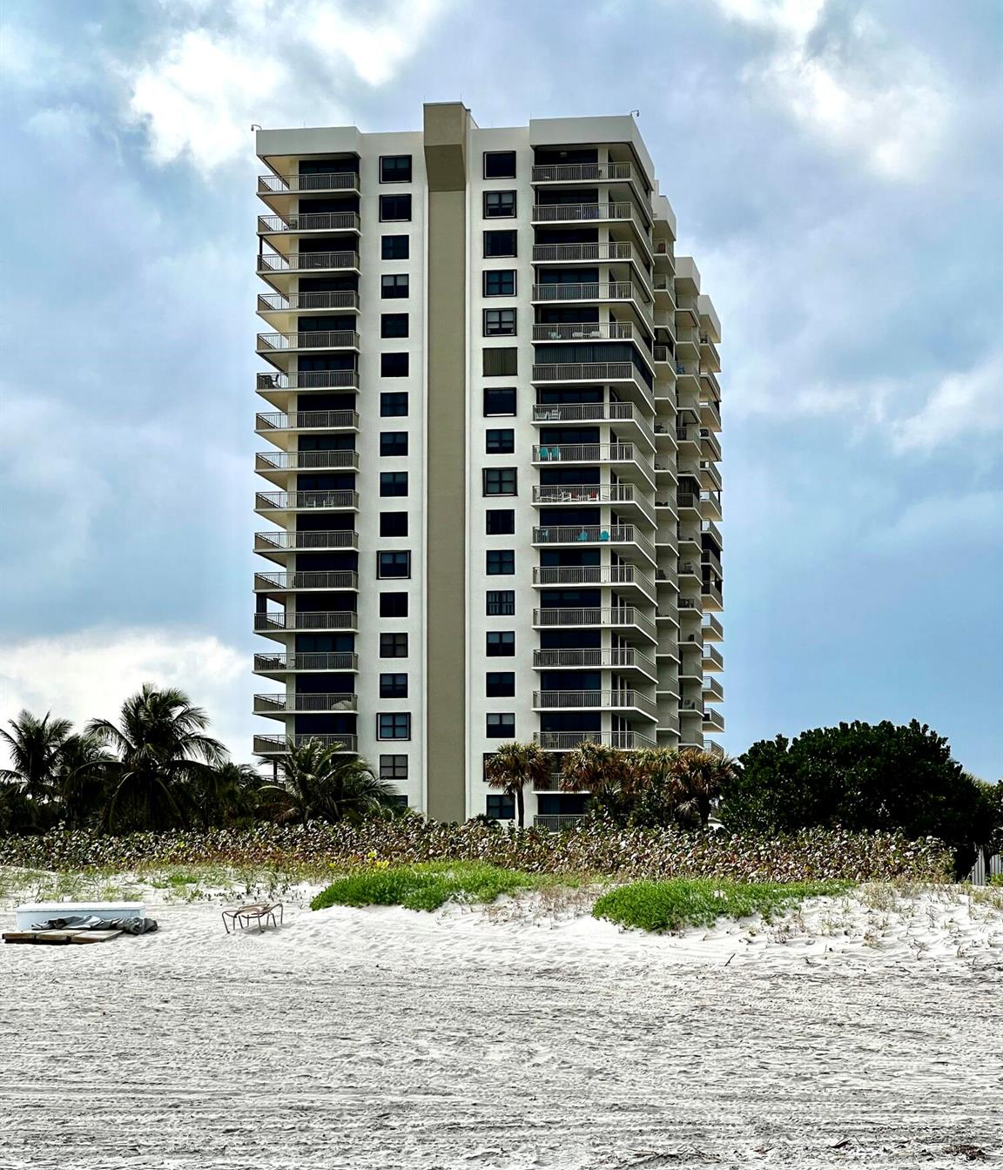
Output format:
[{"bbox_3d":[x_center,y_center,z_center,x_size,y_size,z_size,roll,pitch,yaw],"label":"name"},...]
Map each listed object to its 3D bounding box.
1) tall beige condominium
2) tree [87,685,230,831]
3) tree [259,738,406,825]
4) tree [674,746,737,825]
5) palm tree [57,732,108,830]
[{"bbox_3d":[1.519,-3.258,231.595,25.544,50.596,71.279,-1,-6,9],"label":"tall beige condominium"},{"bbox_3d":[-14.140,7.670,122.000,5.669,7.242,5.669,0,-6,0],"label":"tree"},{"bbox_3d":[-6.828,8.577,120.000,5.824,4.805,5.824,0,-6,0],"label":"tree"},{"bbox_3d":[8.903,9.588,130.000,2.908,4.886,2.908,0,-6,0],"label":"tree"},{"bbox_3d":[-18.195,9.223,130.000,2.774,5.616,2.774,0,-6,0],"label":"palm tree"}]

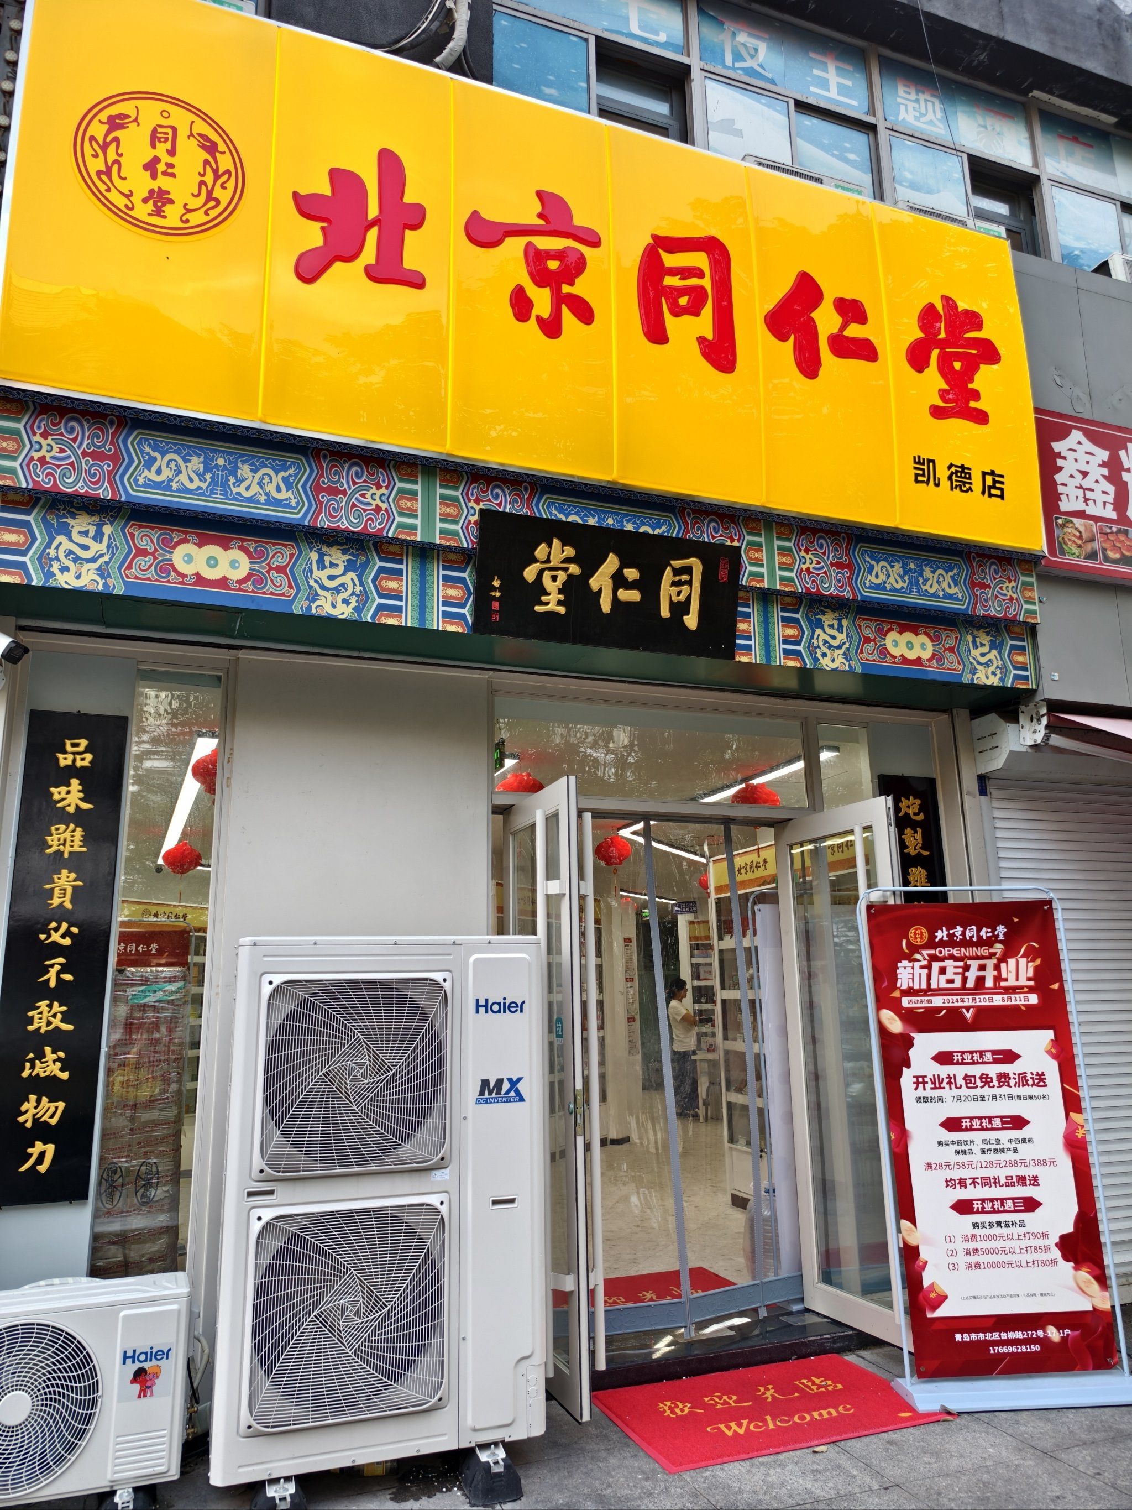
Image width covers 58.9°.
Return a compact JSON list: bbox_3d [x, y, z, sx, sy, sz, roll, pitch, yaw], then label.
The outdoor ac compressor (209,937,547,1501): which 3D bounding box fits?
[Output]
[{"bbox_3d":[-0.641,1.539,3.540,1.059,1.750,0.410,3,-14,-16],"label":"outdoor ac compressor"}]

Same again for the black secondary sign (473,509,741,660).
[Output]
[{"bbox_3d":[0.208,-0.758,4.581,1.279,0.547,0.045,4,-2,-19],"label":"black secondary sign"}]

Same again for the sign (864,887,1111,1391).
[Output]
[{"bbox_3d":[1.706,1.512,4.064,0.805,1.807,0.040,-1,-12,-4],"label":"sign"}]

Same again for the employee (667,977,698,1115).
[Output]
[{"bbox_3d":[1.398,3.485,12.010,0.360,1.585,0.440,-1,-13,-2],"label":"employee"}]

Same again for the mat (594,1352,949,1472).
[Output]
[{"bbox_3d":[0.767,2.488,3.851,1.150,0.015,0.720,4,-14,-19],"label":"mat"}]

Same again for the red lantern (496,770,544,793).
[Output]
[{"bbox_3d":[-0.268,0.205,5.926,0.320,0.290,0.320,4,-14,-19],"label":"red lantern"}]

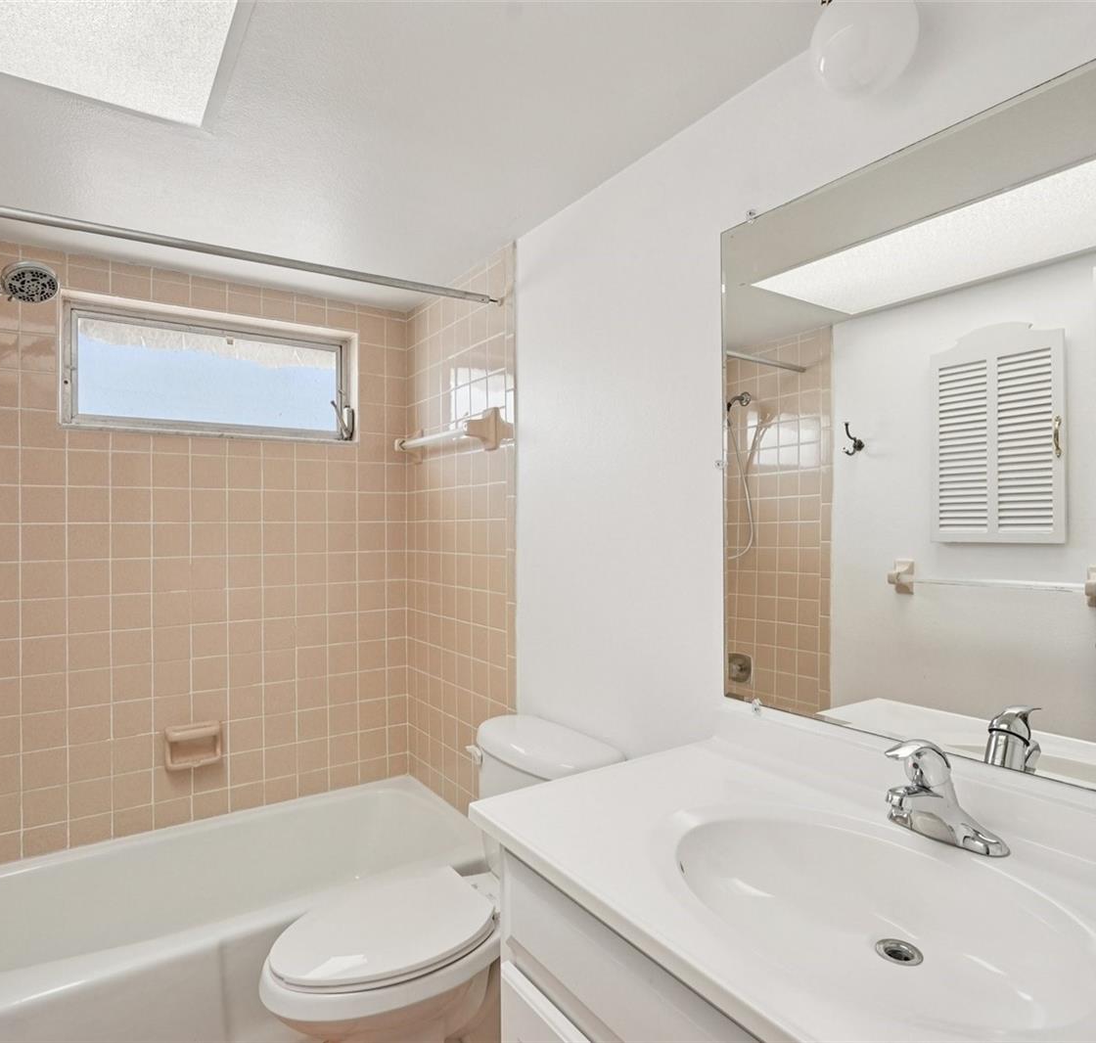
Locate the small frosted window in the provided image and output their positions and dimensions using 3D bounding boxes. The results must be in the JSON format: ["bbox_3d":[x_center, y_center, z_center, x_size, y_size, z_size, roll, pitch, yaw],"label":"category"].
[{"bbox_3d":[-1.101,-0.482,2.351,0.878,0.373,0.070,0,0,-34],"label":"small frosted window"}]

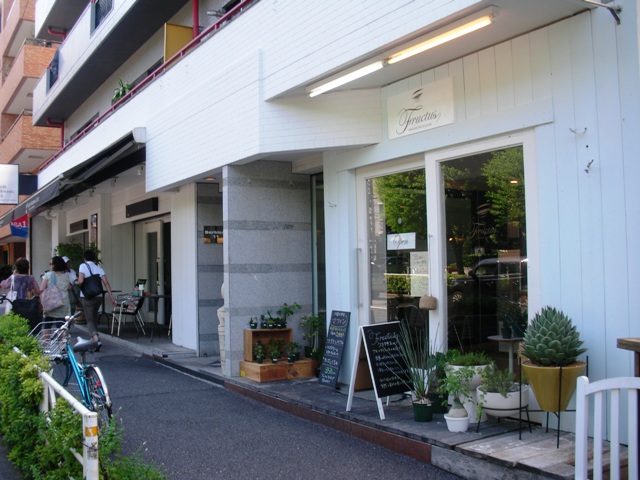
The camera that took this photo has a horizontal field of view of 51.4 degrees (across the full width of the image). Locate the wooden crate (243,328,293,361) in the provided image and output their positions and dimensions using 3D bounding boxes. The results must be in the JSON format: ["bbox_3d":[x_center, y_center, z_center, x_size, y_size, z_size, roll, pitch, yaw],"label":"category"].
[{"bbox_3d":[-0.606,1.243,7.921,0.500,0.345,0.180,0,-2,-28],"label":"wooden crate"}]

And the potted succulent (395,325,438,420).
[{"bbox_3d":[0.776,1.057,5.350,0.355,0.795,0.380,-1,-2,0],"label":"potted succulent"}]

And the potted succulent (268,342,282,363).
[{"bbox_3d":[-0.511,1.286,7.594,0.165,0.234,0.140,-1,-2,-4],"label":"potted succulent"}]

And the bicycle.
[{"bbox_3d":[-2.118,1.174,5.779,0.570,1.060,1.720,0,-3,-33],"label":"bicycle"}]

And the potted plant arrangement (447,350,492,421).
[{"bbox_3d":[1.216,1.187,5.395,0.397,0.584,0.390,-2,-2,13],"label":"potted plant arrangement"}]

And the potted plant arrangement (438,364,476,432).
[{"bbox_3d":[1.033,1.191,5.000,0.263,0.495,0.270,-1,-2,0],"label":"potted plant arrangement"}]

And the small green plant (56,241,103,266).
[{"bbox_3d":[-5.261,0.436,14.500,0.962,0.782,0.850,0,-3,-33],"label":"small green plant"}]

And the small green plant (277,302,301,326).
[{"bbox_3d":[-0.392,0.939,8.282,0.270,0.300,0.240,-1,-3,-3],"label":"small green plant"}]

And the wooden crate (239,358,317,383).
[{"bbox_3d":[-0.508,1.496,7.673,0.670,0.180,0.480,0,-3,-33],"label":"wooden crate"}]

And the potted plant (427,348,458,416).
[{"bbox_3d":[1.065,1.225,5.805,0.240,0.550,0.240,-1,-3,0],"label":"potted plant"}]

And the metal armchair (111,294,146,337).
[{"bbox_3d":[-3.424,1.350,11.900,0.520,0.730,0.530,1,-3,-34],"label":"metal armchair"}]

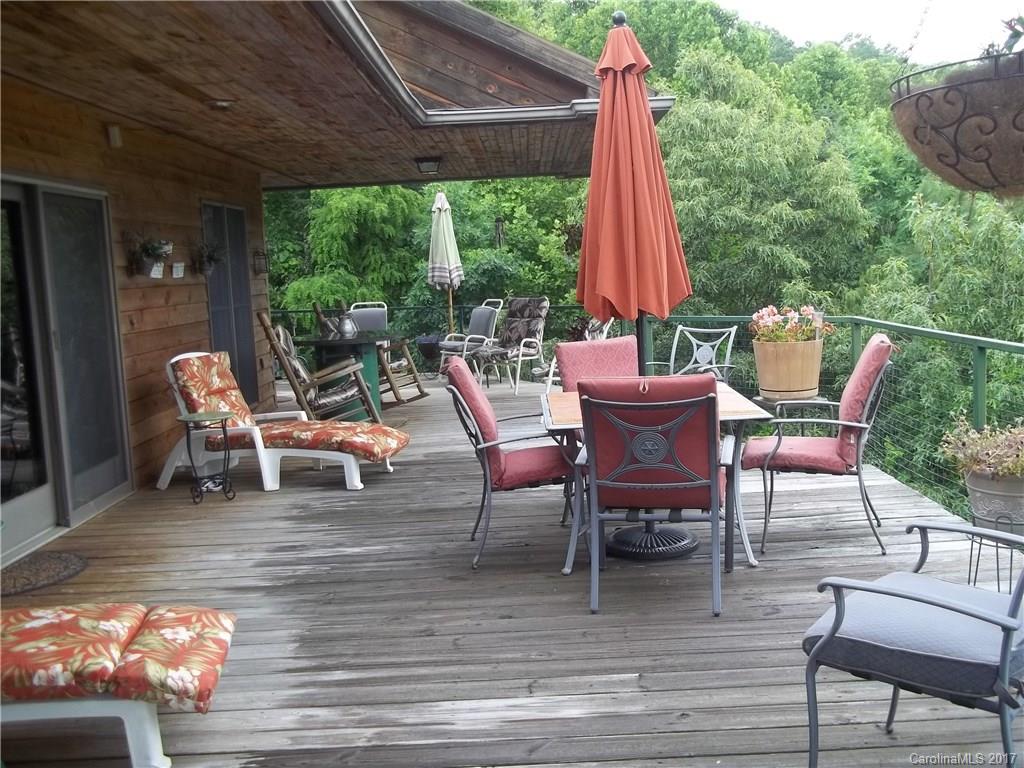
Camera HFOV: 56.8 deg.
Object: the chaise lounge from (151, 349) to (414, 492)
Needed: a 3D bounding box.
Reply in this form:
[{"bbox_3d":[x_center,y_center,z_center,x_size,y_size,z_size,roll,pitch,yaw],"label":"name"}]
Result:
[{"bbox_3d":[-1.625,0.231,6.752,1.633,0.927,0.671,-1,7,11],"label":"chaise lounge"}]

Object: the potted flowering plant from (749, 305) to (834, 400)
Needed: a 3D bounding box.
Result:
[{"bbox_3d":[1.918,-0.211,6.524,0.560,0.650,0.540,-2,7,1],"label":"potted flowering plant"}]

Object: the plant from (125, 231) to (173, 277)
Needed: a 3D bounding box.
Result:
[{"bbox_3d":[-2.590,-0.933,6.765,0.240,0.310,0.330,-2,7,1],"label":"plant"}]

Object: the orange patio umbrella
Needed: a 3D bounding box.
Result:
[{"bbox_3d":[0.604,-0.544,4.690,0.560,2.498,0.540,-4,7,1],"label":"orange patio umbrella"}]

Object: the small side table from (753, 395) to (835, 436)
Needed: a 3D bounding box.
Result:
[{"bbox_3d":[1.935,0.339,6.554,0.520,0.470,0.500,-2,7,1],"label":"small side table"}]

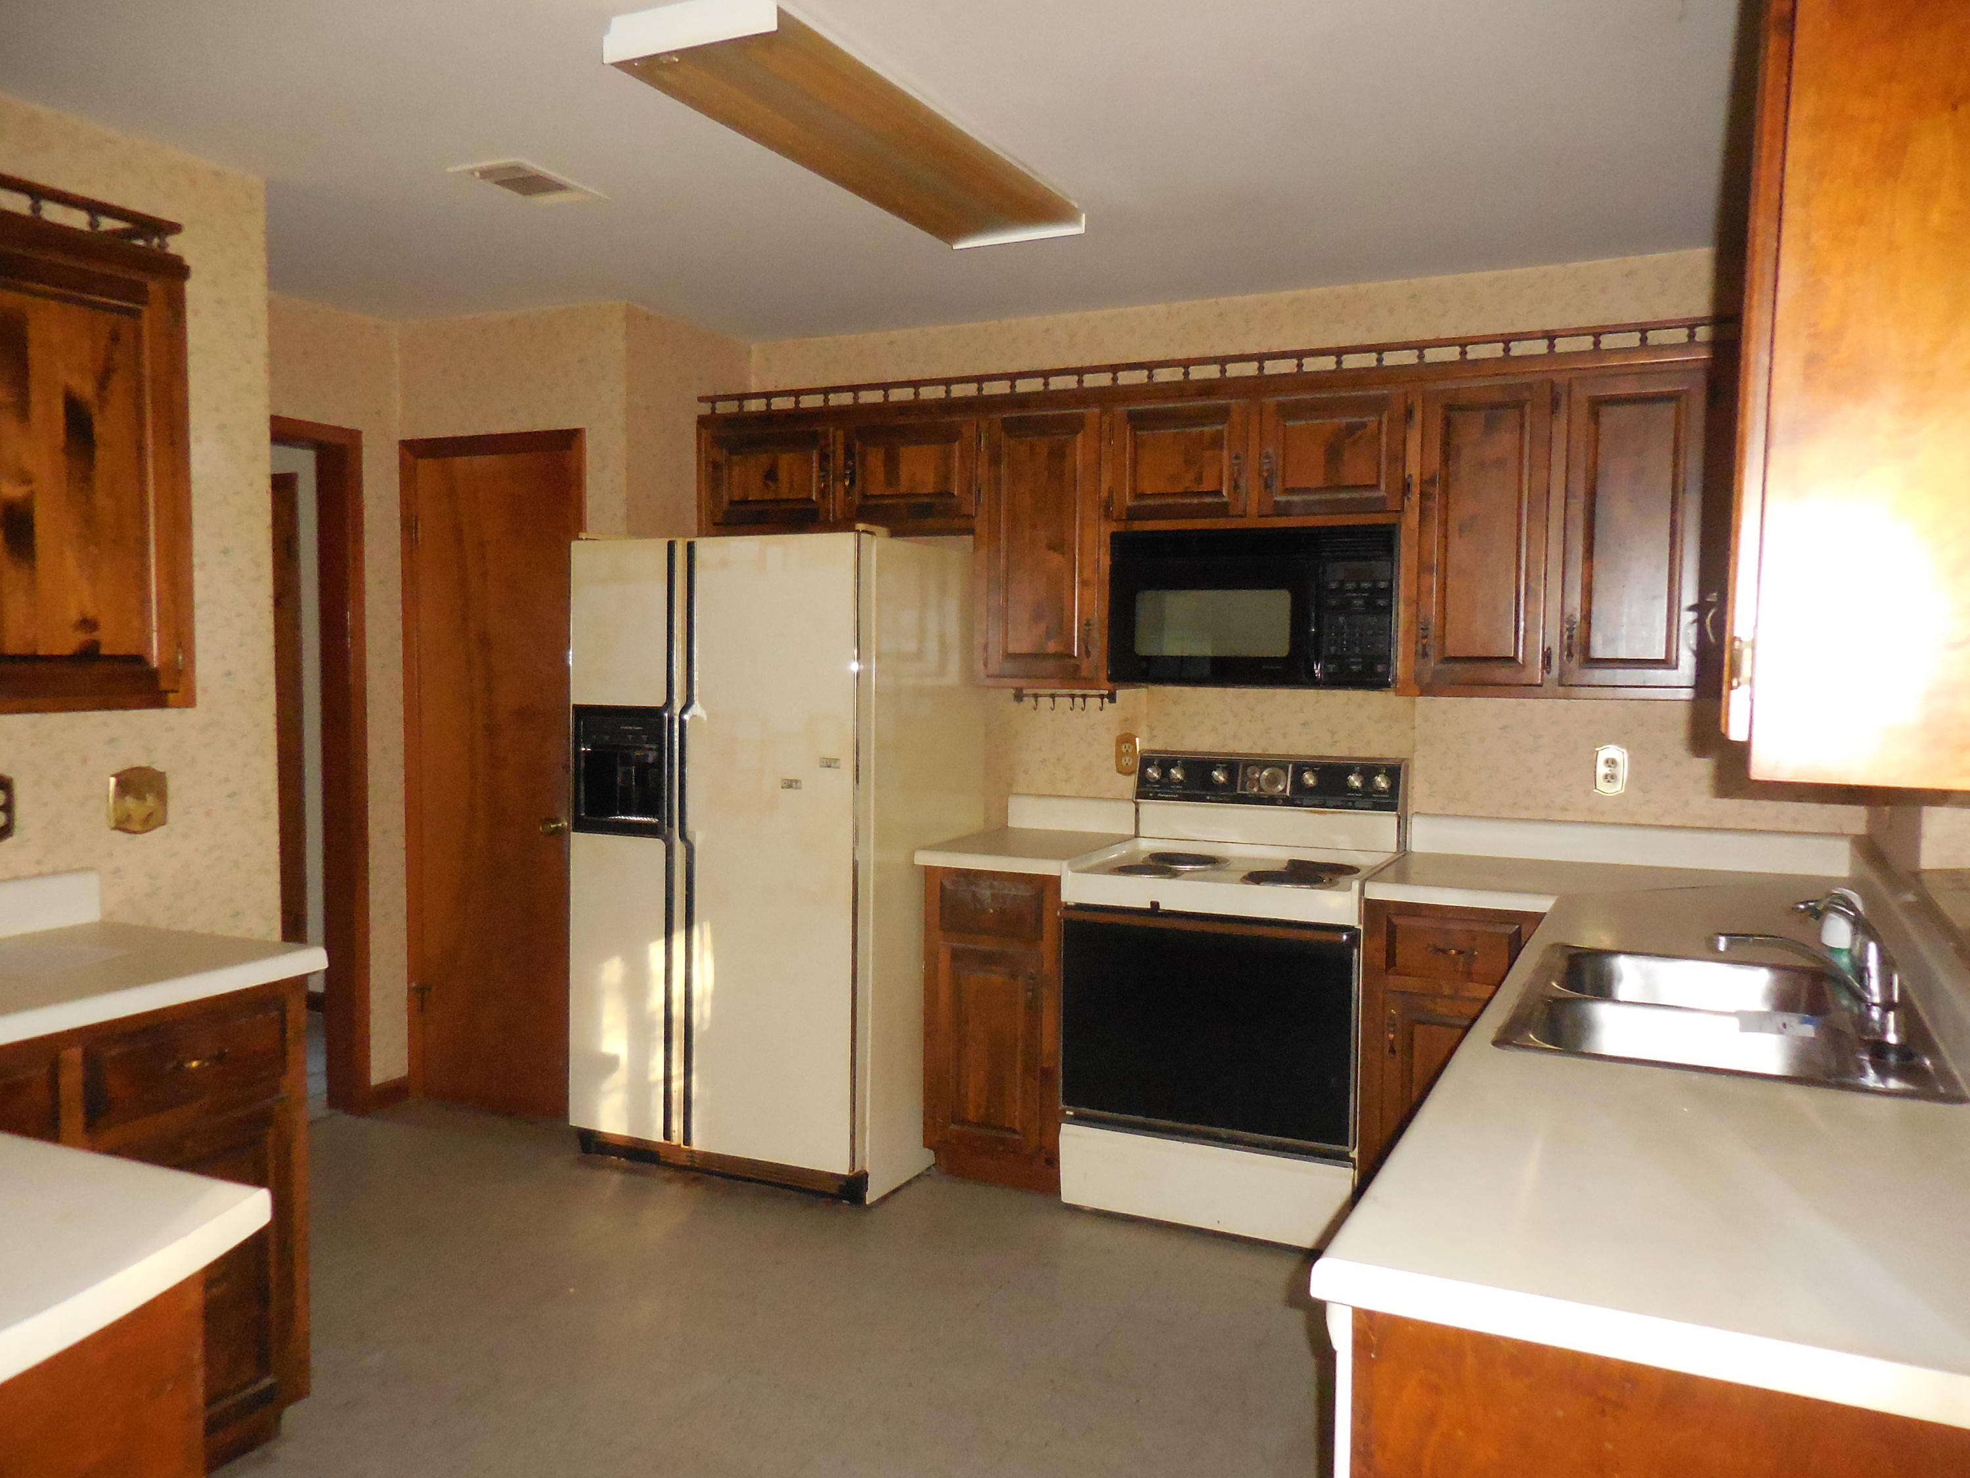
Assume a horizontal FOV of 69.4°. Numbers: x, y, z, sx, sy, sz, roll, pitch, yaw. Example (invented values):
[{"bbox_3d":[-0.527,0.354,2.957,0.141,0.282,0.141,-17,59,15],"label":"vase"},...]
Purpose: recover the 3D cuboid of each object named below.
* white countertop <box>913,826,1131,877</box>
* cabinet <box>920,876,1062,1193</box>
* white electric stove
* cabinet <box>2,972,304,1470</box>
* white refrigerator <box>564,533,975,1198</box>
[{"bbox_3d":[0.141,0.313,4.035,0.439,0.040,0.590,2,4,27],"label":"white countertop"},{"bbox_3d":[0.150,0.772,4.073,0.432,0.882,0.575,2,4,27],"label":"cabinet"},{"bbox_3d":[0.669,0.647,3.761,0.764,1.167,0.630,2,4,27],"label":"white electric stove"},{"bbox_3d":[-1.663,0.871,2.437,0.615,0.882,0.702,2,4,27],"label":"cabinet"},{"bbox_3d":[-0.584,0.320,4.156,0.925,1.777,0.730,2,4,26],"label":"white refrigerator"}]

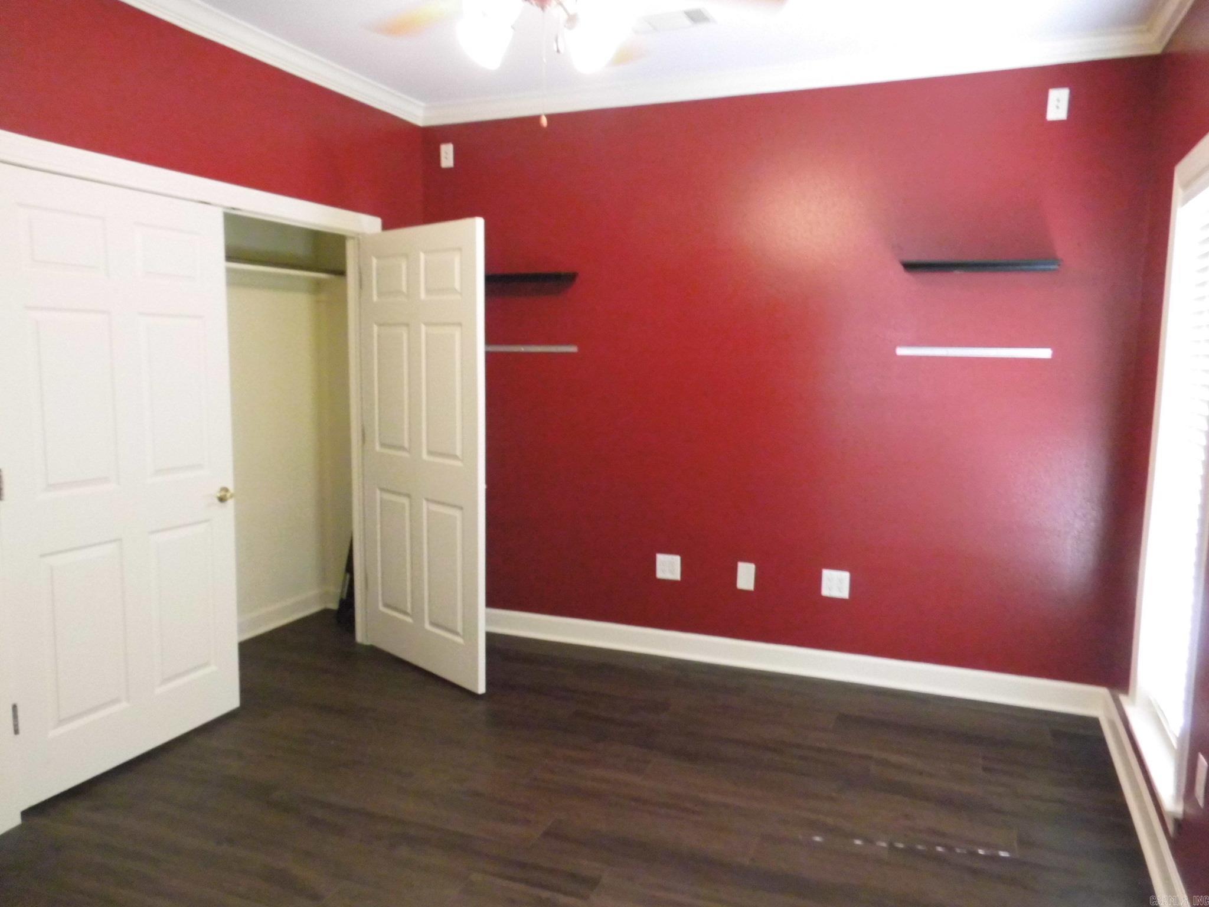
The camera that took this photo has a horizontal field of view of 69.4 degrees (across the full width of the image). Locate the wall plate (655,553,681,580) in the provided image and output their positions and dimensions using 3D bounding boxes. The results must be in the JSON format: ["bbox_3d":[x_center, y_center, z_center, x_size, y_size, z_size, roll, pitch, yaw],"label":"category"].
[{"bbox_3d":[0.314,0.558,4.276,0.121,0.121,0.010,3,7,21],"label":"wall plate"}]

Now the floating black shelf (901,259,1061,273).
[{"bbox_3d":[1.528,-0.758,3.558,0.600,0.034,0.185,3,7,21],"label":"floating black shelf"}]

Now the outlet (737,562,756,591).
[{"bbox_3d":[0.671,0.584,4.138,0.077,0.122,0.010,3,7,21],"label":"outlet"}]

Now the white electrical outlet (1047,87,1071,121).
[{"bbox_3d":[1.806,-1.389,3.473,0.075,0.121,0.010,3,7,21],"label":"white electrical outlet"}]

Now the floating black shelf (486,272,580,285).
[{"bbox_3d":[-0.445,-0.866,4.320,0.600,0.034,0.185,3,7,21],"label":"floating black shelf"}]

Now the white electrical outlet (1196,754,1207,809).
[{"bbox_3d":[1.465,0.801,2.135,0.010,0.119,0.078,3,7,23],"label":"white electrical outlet"}]

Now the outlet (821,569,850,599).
[{"bbox_3d":[1.057,0.599,3.988,0.120,0.122,0.010,3,7,21],"label":"outlet"}]

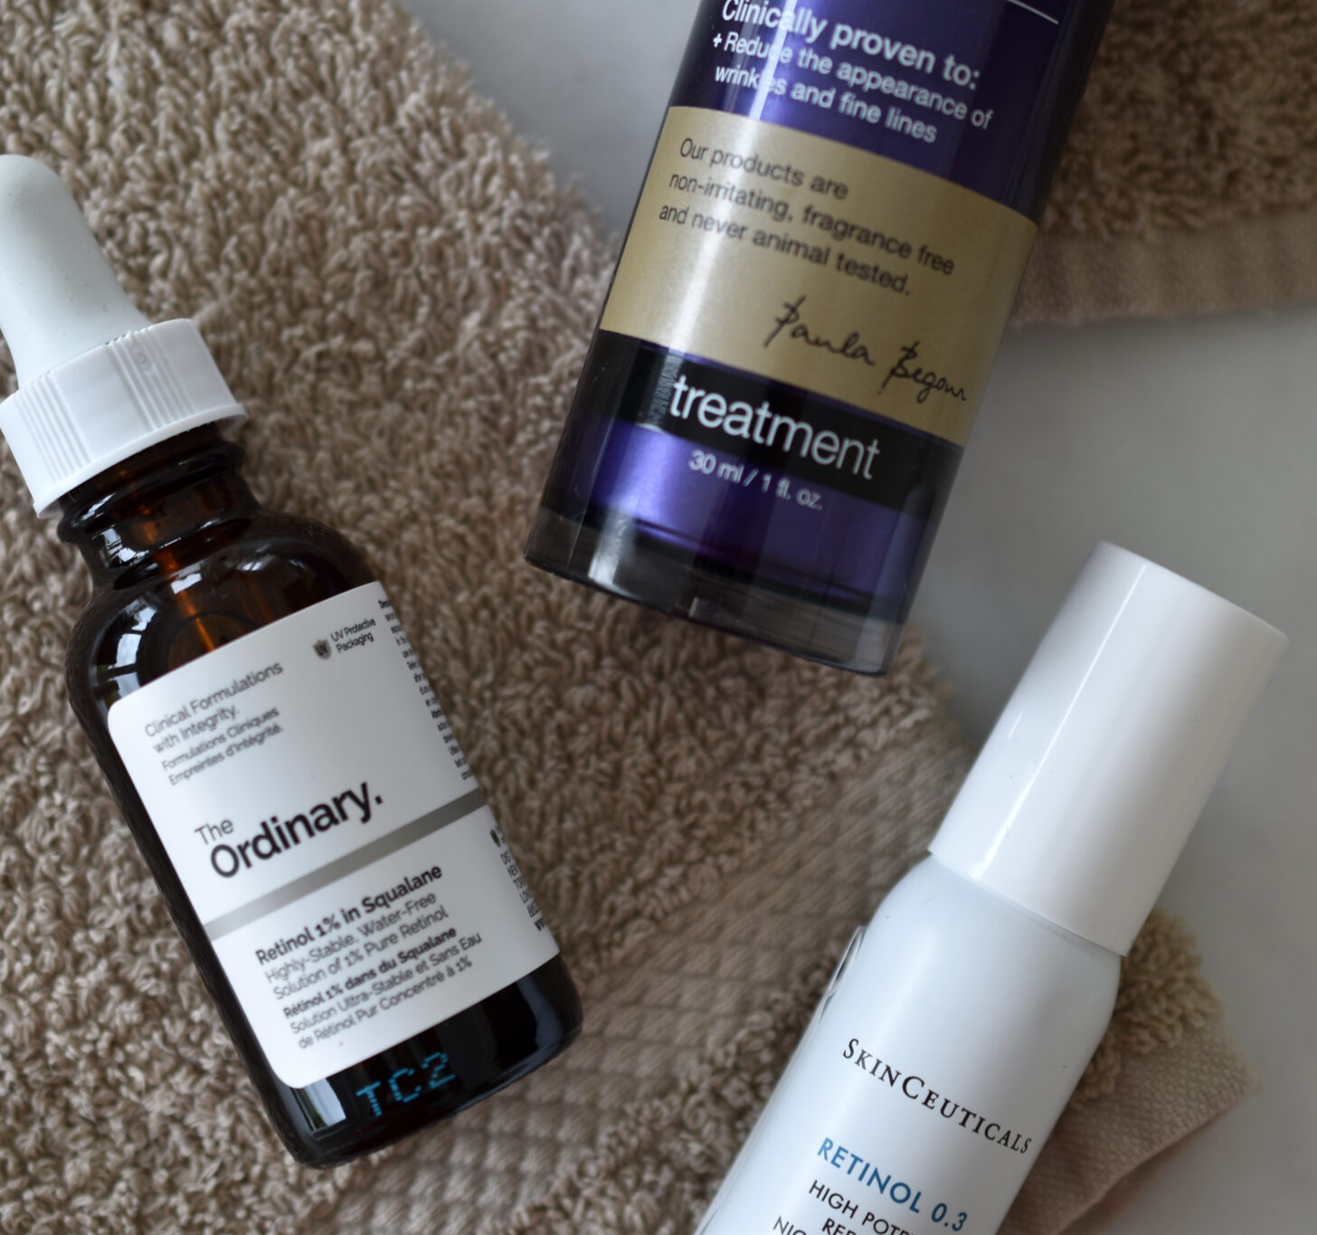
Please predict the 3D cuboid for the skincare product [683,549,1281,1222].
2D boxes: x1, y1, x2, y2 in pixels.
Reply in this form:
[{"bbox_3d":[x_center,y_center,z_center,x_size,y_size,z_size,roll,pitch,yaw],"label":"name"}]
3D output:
[{"bbox_3d":[0.025,0.052,0.310,0.027,0.027,0.124,28,90,-2],"label":"skincare product"}]

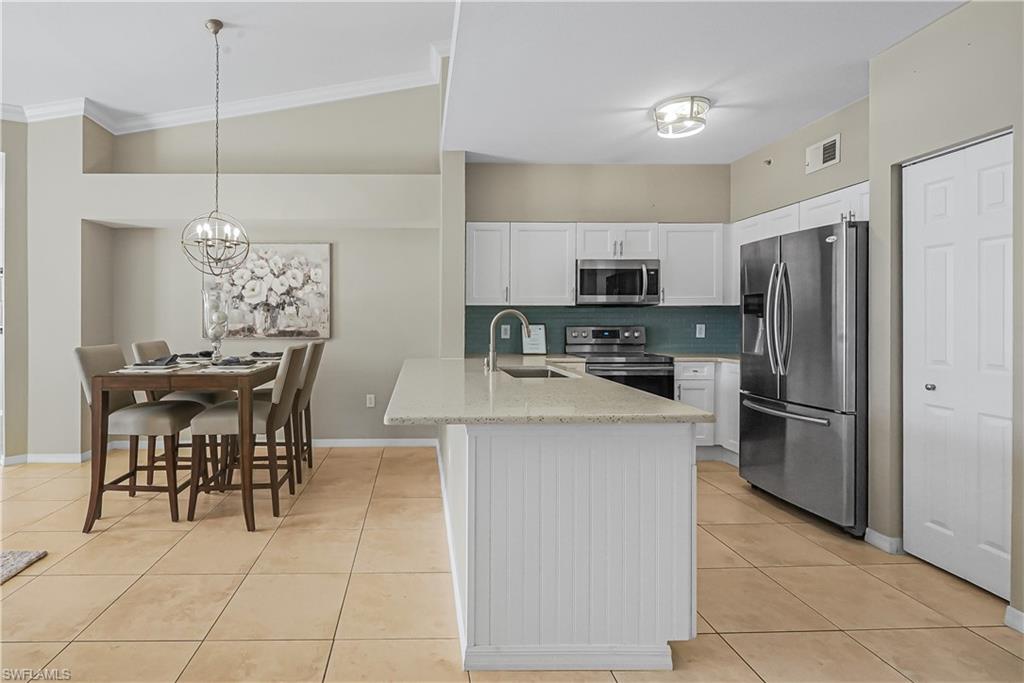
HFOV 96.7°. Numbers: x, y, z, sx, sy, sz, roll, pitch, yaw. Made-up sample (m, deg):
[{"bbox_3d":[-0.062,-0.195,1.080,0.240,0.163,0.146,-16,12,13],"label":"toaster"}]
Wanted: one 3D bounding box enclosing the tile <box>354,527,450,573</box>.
[{"bbox_3d":[-0.613,1.166,2.572,0.536,0.015,0.505,0,2,-5],"label":"tile"}]

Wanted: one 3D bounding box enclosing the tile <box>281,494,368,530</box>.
[{"bbox_3d":[-1.228,1.143,3.028,0.515,0.012,0.490,0,2,-6],"label":"tile"}]

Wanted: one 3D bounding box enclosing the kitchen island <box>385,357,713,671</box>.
[{"bbox_3d":[-0.077,0.658,2.770,1.130,0.915,2.350,0,2,-8],"label":"kitchen island"}]

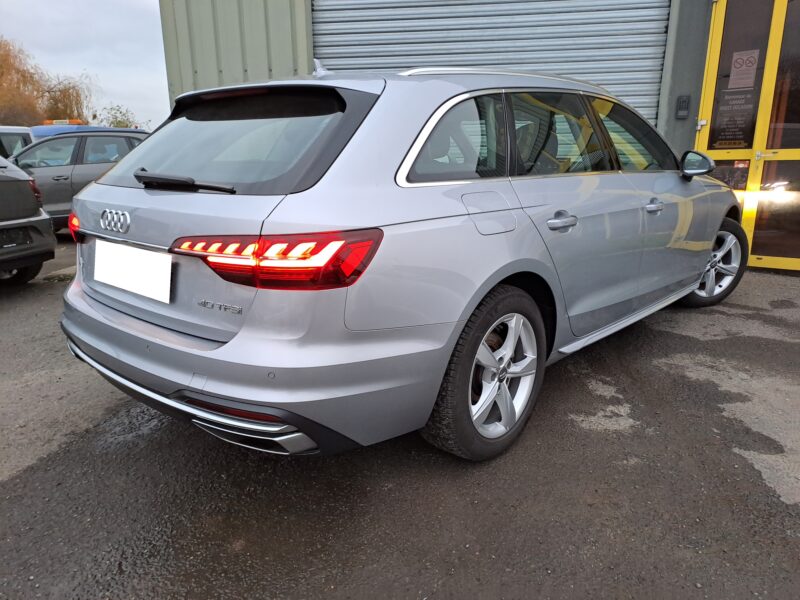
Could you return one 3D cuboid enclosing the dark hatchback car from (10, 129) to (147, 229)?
[{"bbox_3d":[-5.734,-2.035,9.560,1.820,1.490,4.350,12,19,40],"label":"dark hatchback car"}]

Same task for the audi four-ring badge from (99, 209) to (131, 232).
[{"bbox_3d":[-0.892,-0.248,1.804,0.205,0.073,0.020,12,11,40],"label":"audi four-ring badge"}]

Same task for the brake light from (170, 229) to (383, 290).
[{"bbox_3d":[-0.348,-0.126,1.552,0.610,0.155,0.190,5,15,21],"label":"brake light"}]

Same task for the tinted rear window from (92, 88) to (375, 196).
[{"bbox_3d":[-0.647,-0.540,2.023,1.240,0.100,0.500,12,59,40],"label":"tinted rear window"}]

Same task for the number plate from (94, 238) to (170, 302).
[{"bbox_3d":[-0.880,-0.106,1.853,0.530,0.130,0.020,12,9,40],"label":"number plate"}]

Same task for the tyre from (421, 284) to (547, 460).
[{"bbox_3d":[0.322,0.255,2.137,0.225,0.650,0.650,12,19,40],"label":"tyre"}]

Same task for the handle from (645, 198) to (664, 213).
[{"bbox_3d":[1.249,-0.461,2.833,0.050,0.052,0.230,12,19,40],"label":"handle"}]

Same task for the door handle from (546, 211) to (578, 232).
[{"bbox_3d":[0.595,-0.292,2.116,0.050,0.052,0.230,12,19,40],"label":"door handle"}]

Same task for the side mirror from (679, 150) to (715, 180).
[{"bbox_3d":[1.700,-0.762,3.294,0.210,0.165,0.150,12,19,40],"label":"side mirror"}]

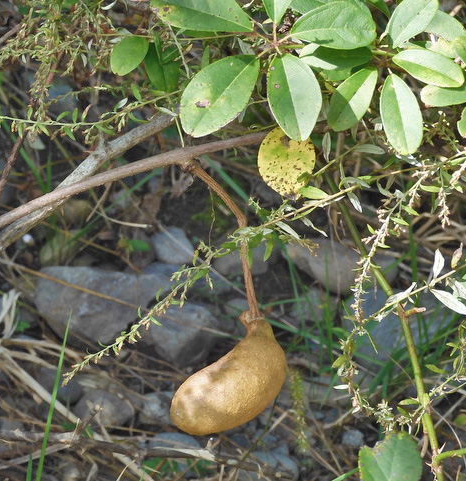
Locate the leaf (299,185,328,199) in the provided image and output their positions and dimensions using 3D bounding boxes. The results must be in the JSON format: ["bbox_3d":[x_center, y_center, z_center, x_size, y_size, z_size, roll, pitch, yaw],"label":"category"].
[{"bbox_3d":[0.050,-0.030,1.080,0.018,0.004,0.007,19,62,11],"label":"leaf"}]

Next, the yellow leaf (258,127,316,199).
[{"bbox_3d":[0.034,-0.050,1.120,0.036,0.008,0.048,1,76,0],"label":"yellow leaf"}]

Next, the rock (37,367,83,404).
[{"bbox_3d":[-0.141,0.118,1.431,0.037,0.029,0.032,-4,35,-6],"label":"rock"}]

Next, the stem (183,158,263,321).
[{"bbox_3d":[-0.006,0.000,1.100,0.048,0.110,0.022,0,32,0],"label":"stem"}]

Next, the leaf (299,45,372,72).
[{"bbox_3d":[0.066,-0.118,1.120,0.047,0.009,0.031,0,53,0],"label":"leaf"}]

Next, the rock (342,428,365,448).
[{"bbox_3d":[0.095,0.156,1.386,0.019,0.015,0.016,3,35,4],"label":"rock"}]

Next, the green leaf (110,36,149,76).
[{"bbox_3d":[-0.063,-0.115,1.100,0.019,0.008,0.032,31,69,0],"label":"green leaf"}]

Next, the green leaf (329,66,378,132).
[{"bbox_3d":[0.076,-0.088,1.100,0.023,0.008,0.051,29,73,24],"label":"green leaf"}]

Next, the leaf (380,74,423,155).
[{"bbox_3d":[0.099,-0.075,1.040,0.025,0.010,0.051,-13,75,3],"label":"leaf"}]

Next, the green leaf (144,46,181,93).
[{"bbox_3d":[-0.047,-0.108,1.100,0.022,0.009,0.035,-17,71,-4],"label":"green leaf"}]

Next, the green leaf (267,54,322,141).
[{"bbox_3d":[0.035,-0.084,1.030,0.032,0.011,0.054,-14,78,0],"label":"green leaf"}]

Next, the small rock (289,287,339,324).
[{"bbox_3d":[0.067,0.053,1.440,0.044,0.025,0.033,0,32,0],"label":"small rock"}]

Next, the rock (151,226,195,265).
[{"bbox_3d":[-0.050,0.005,1.500,0.038,0.029,0.029,0,32,0],"label":"rock"}]

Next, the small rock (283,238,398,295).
[{"bbox_3d":[0.093,0.023,1.480,0.101,0.037,0.051,0,32,0],"label":"small rock"}]

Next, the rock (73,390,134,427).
[{"bbox_3d":[-0.104,0.135,1.411,0.048,0.024,0.041,-3,35,-5],"label":"rock"}]

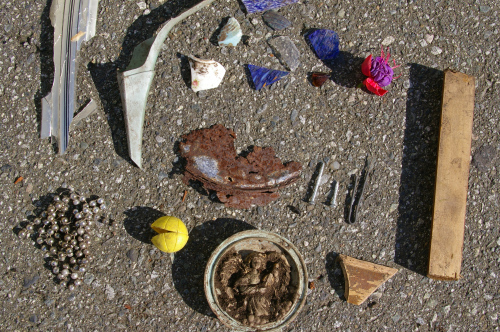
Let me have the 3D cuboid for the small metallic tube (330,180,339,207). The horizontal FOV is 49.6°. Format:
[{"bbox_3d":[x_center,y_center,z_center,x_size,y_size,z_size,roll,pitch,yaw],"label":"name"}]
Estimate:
[{"bbox_3d":[0.088,0.029,0.550,0.006,0.006,0.027,10,85,4],"label":"small metallic tube"}]

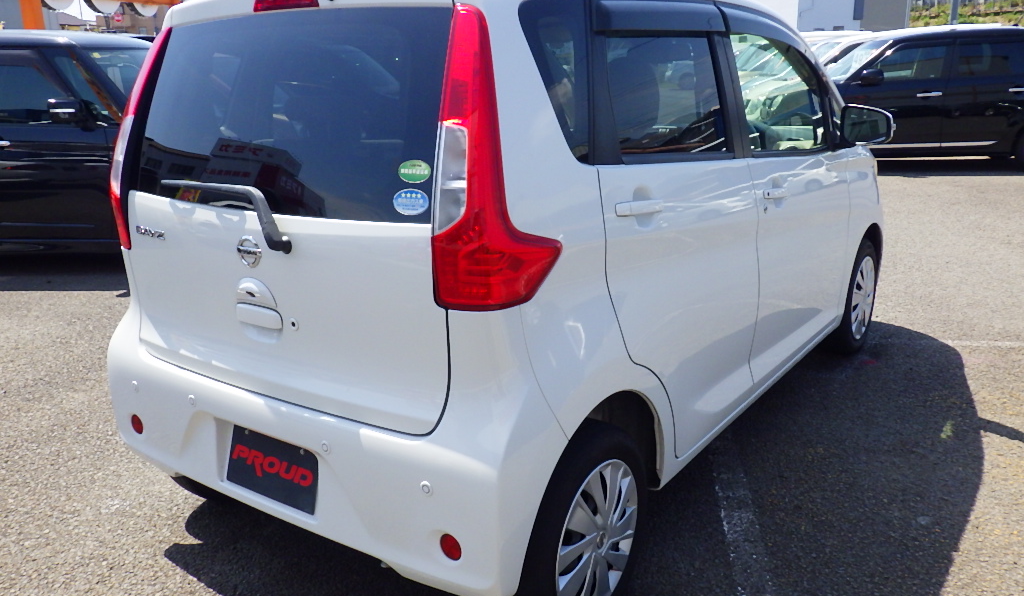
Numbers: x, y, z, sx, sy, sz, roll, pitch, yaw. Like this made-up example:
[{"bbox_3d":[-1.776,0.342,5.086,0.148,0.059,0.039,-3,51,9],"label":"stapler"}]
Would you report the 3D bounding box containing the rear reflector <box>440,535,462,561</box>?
[{"bbox_3d":[-0.125,0.514,1.707,0.053,0.054,0.015,6,13,27],"label":"rear reflector"}]

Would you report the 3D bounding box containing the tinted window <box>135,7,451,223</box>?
[{"bbox_3d":[-0.555,-0.429,1.894,1.050,0.450,0.070,9,-2,35],"label":"tinted window"}]

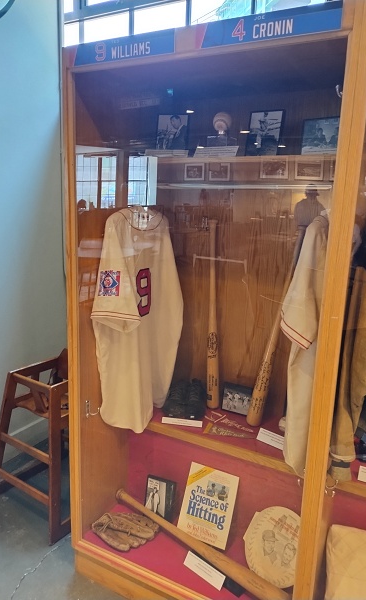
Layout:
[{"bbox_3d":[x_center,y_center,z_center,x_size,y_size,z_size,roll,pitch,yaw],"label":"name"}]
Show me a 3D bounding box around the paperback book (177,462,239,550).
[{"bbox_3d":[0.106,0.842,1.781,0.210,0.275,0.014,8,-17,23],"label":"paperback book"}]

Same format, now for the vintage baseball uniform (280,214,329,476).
[{"bbox_3d":[0.446,0.129,1.441,0.170,0.820,0.490,8,13,26],"label":"vintage baseball uniform"}]

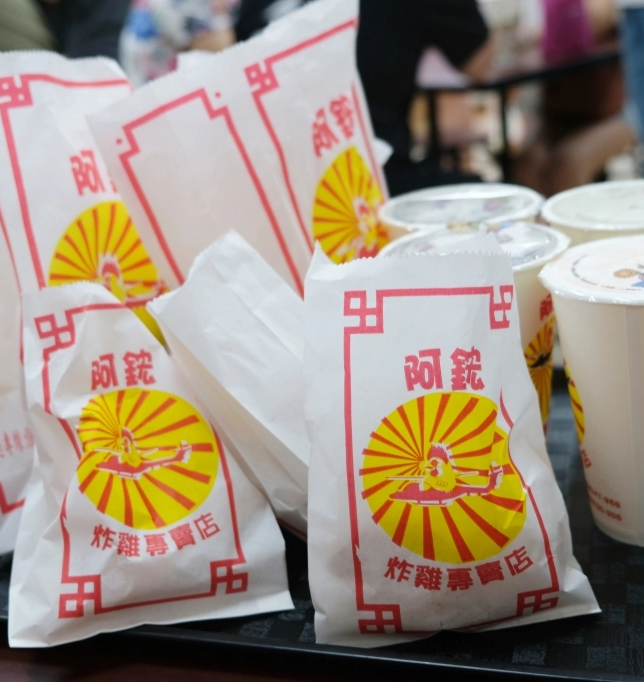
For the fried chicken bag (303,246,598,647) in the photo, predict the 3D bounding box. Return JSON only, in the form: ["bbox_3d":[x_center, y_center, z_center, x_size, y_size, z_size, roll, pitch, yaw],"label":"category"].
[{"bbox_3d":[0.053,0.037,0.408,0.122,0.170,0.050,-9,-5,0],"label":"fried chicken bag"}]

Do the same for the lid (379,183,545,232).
[{"bbox_3d":[0.081,-0.076,0.528,0.097,0.008,0.097,-8,22,3],"label":"lid"}]

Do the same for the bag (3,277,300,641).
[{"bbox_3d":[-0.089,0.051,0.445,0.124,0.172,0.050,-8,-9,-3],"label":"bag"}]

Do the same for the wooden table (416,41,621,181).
[{"bbox_3d":[0.416,-0.371,2.479,0.630,0.750,0.880,-22,26,-29],"label":"wooden table"}]

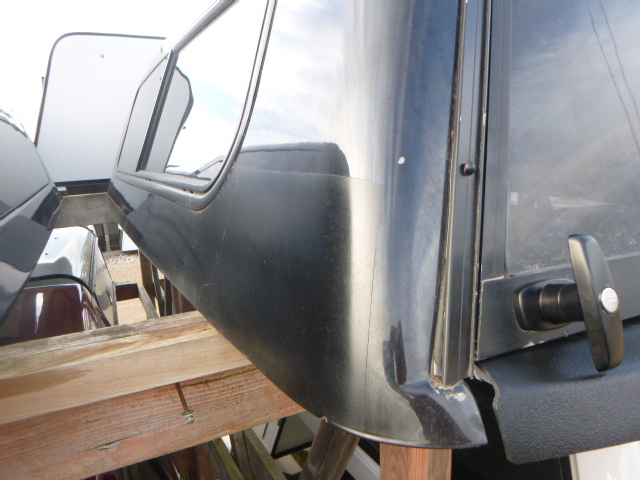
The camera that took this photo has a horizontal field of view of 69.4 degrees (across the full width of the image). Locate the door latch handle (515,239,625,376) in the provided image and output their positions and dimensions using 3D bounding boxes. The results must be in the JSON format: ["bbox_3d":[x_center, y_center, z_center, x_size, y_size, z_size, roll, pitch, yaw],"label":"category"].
[{"bbox_3d":[0.216,0.052,0.387,0.082,0.108,0.058,-5,-8,-26],"label":"door latch handle"}]

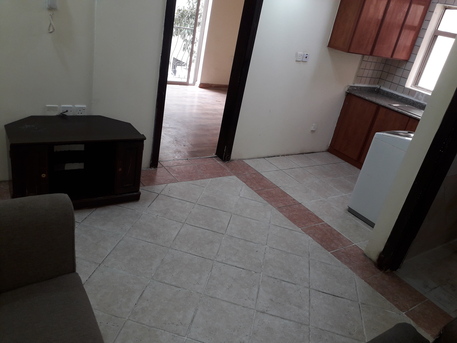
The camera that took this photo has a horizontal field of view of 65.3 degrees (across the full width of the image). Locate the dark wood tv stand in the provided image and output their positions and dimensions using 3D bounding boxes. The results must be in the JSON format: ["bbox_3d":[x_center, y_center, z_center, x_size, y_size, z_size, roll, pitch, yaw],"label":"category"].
[{"bbox_3d":[-1.189,-0.084,2.775,0.905,0.565,0.500,-6,30,-34],"label":"dark wood tv stand"}]

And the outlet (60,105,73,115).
[{"bbox_3d":[-1.292,-0.486,2.862,0.086,0.086,0.025,-6,30,-34],"label":"outlet"}]

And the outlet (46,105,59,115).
[{"bbox_3d":[-1.384,-0.477,2.800,0.086,0.086,0.025,-6,30,-34],"label":"outlet"}]

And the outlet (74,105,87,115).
[{"bbox_3d":[-1.209,-0.495,2.918,0.086,0.086,0.025,-6,30,-34],"label":"outlet"}]

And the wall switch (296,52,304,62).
[{"bbox_3d":[0.787,-1.272,3.952,0.086,0.086,0.030,-6,30,-34],"label":"wall switch"}]

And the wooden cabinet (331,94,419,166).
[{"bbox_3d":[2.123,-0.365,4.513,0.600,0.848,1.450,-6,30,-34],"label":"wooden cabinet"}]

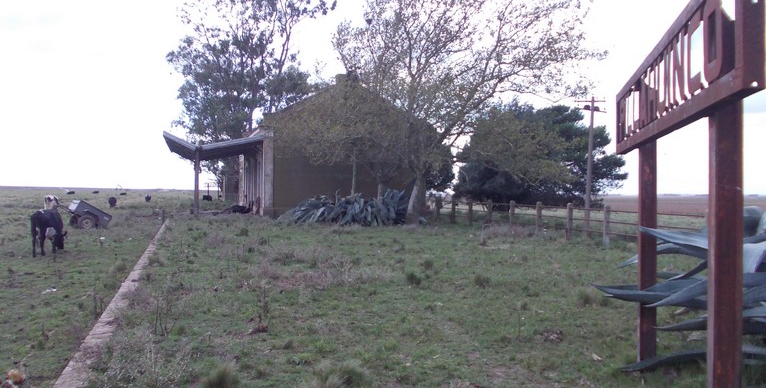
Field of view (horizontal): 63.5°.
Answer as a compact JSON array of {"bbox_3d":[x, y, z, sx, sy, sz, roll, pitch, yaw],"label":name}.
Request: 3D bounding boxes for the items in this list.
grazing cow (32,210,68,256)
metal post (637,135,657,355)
[{"bbox_3d":[-9.200,1.060,17.000,0.550,1.260,1.850,1,0,-7],"label":"grazing cow"},{"bbox_3d":[2.474,0.557,5.800,0.135,2.100,0.125,1,0,14],"label":"metal post"}]

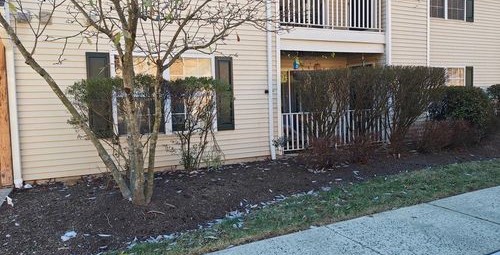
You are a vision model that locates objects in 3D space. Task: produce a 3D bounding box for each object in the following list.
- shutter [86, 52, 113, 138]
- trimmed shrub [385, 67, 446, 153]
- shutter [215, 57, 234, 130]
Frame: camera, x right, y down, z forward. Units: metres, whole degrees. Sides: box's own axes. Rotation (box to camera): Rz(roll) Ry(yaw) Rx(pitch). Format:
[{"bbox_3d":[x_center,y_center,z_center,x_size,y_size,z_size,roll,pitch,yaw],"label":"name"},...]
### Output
[{"bbox_3d":[-2.630,-0.552,6.334,0.378,1.476,0.040,-3,4,-25],"label":"shutter"},{"bbox_3d":[3.873,-0.422,8.449,1.250,1.953,1.050,-3,4,-25],"label":"trimmed shrub"},{"bbox_3d":[-0.508,-0.673,7.319,0.367,1.474,0.040,-3,4,-25],"label":"shutter"}]

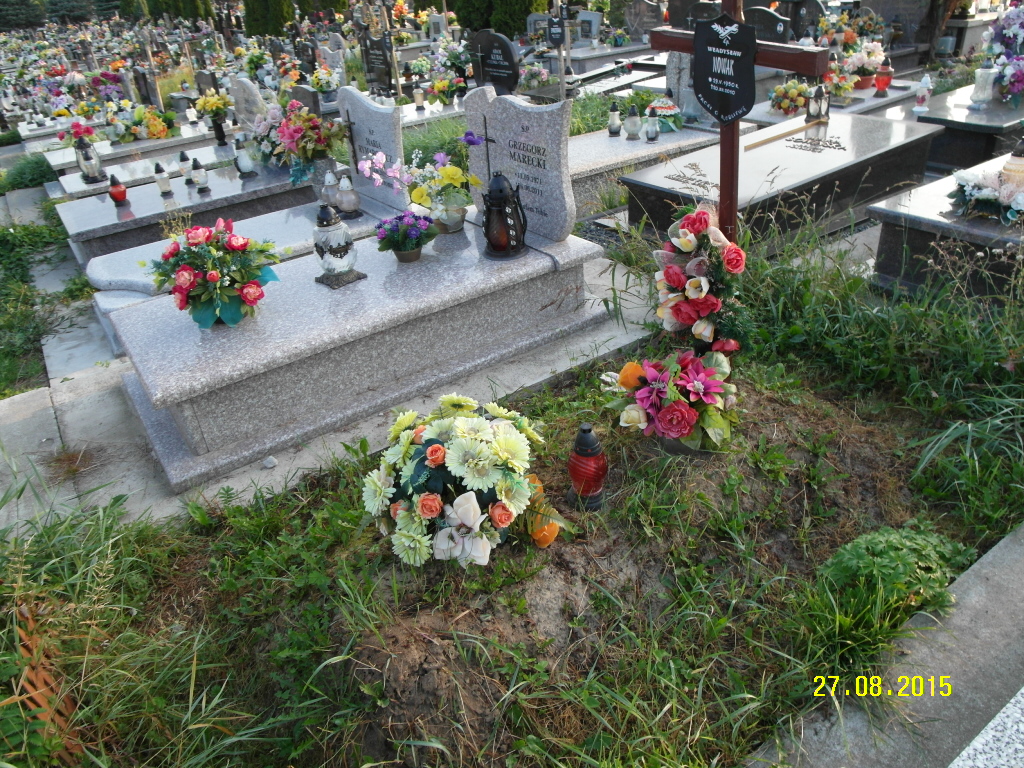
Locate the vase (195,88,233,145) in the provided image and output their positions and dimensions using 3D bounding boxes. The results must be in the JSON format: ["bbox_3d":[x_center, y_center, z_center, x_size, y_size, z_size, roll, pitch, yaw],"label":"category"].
[{"bbox_3d":[-2.704,-2.422,6.439,0.277,0.475,0.269,-16,31,-17],"label":"vase"}]

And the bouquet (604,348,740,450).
[{"bbox_3d":[0.535,0.038,2.298,0.390,0.270,0.330,9,33,25],"label":"bouquet"}]

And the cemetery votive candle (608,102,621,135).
[{"bbox_3d":[0.746,-1.919,5.150,0.097,0.230,0.097,-4,30,2],"label":"cemetery votive candle"}]

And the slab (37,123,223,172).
[{"bbox_3d":[-3.476,-2.264,6.759,1.650,0.080,0.820,-23,35,-27],"label":"slab"}]

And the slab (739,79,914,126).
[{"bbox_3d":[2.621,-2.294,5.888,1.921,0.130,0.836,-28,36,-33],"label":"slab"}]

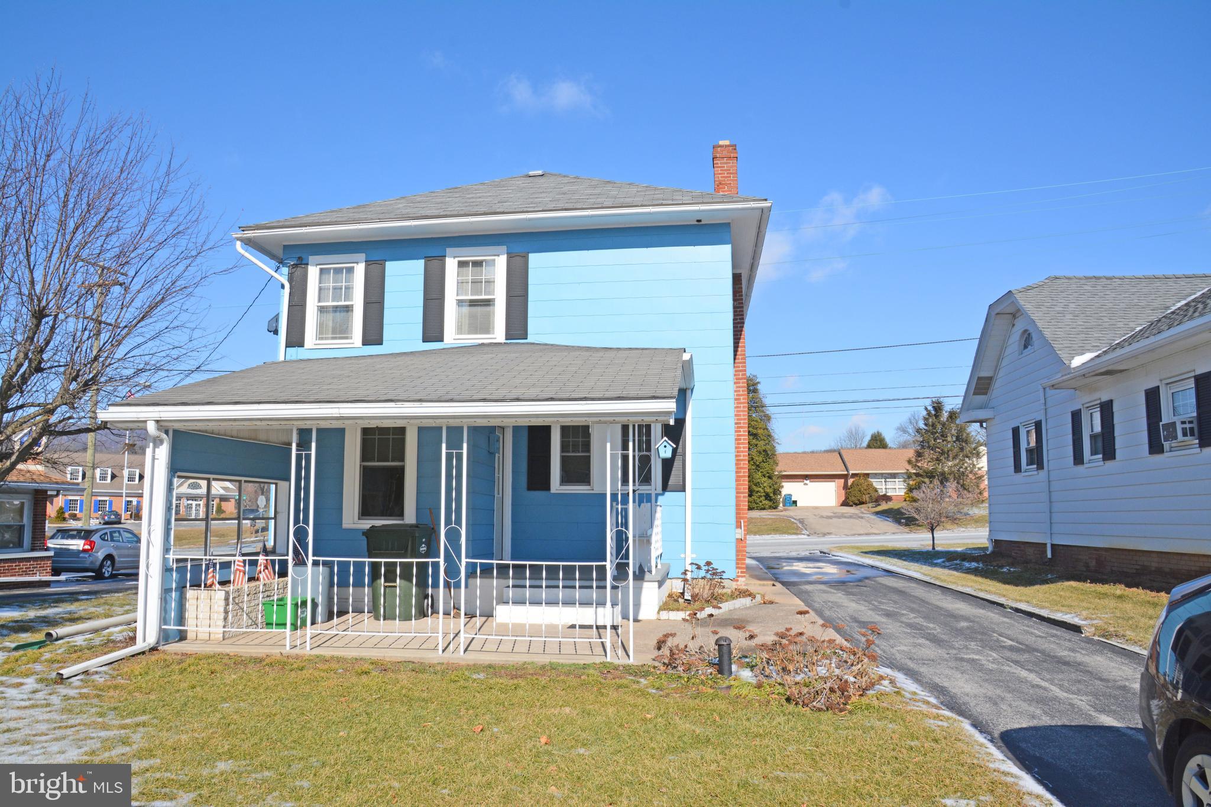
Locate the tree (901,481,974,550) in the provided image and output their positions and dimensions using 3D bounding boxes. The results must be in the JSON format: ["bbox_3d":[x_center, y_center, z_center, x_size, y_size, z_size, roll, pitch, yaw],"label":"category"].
[{"bbox_3d":[11.106,3.751,27.000,2.400,2.300,2.350,-1,-8,9],"label":"tree"}]

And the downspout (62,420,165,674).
[{"bbox_3d":[-4.308,1.199,7.205,0.170,2.220,1.140,-1,-8,9],"label":"downspout"}]

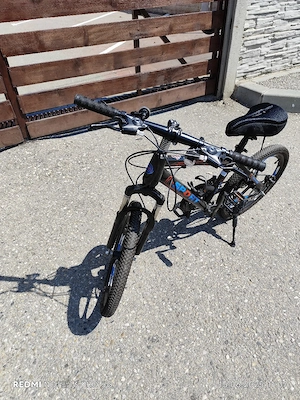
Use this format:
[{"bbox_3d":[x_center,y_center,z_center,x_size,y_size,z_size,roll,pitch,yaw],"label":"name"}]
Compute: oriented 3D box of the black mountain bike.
[{"bbox_3d":[0.339,-0.086,1.418,1.540,1.110,0.630,-23,43,-22],"label":"black mountain bike"}]

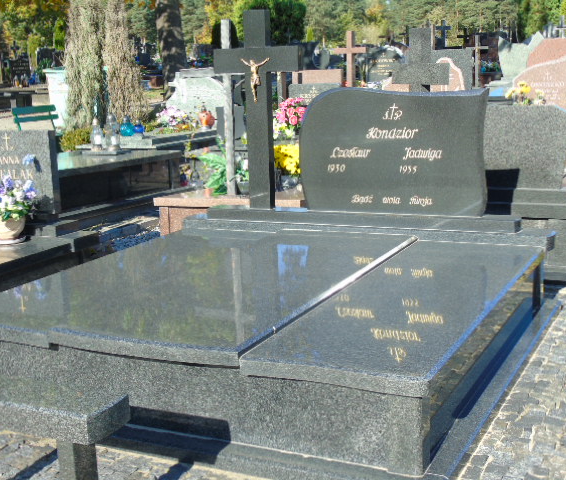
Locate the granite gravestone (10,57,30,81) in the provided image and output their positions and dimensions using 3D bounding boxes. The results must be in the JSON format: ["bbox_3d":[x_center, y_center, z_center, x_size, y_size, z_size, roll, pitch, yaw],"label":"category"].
[{"bbox_3d":[-6.790,-4.320,22.000,0.680,0.720,0.110,2,12,20],"label":"granite gravestone"}]

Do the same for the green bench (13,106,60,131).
[{"bbox_3d":[-3.517,-1.580,12.790,0.520,0.820,0.900,5,13,30],"label":"green bench"}]

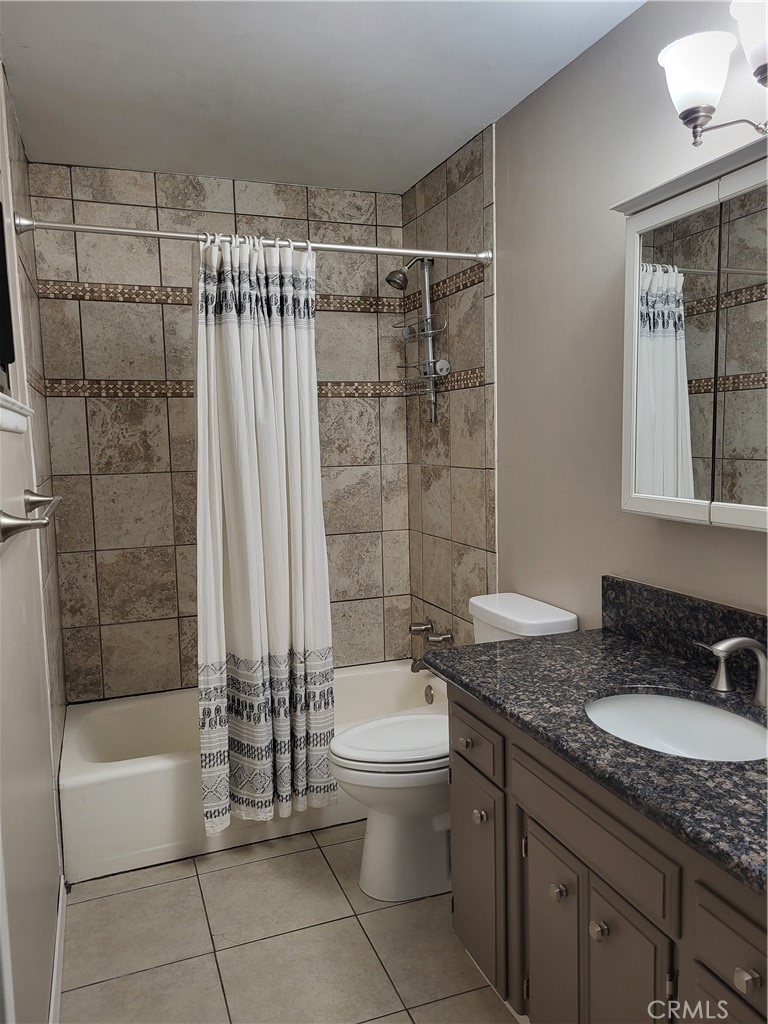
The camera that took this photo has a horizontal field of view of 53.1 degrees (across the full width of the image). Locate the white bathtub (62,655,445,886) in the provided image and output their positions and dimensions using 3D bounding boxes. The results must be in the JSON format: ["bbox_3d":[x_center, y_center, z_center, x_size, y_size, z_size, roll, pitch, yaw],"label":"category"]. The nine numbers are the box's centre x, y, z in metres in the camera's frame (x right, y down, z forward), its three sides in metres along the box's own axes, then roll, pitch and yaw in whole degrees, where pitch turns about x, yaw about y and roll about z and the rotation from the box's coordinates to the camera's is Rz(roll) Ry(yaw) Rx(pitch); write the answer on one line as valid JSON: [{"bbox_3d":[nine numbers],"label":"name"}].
[{"bbox_3d":[-0.438,0.915,3.036,1.515,0.350,0.796,-4,7,-20],"label":"white bathtub"}]

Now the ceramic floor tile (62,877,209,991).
[{"bbox_3d":[-0.705,1.192,2.200,0.382,0.011,0.389,-4,7,-20],"label":"ceramic floor tile"}]

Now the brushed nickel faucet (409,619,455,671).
[{"bbox_3d":[0.185,0.580,3.266,0.150,0.194,0.258,-4,7,-20],"label":"brushed nickel faucet"}]

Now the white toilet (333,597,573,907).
[{"bbox_3d":[0.191,0.738,2.451,0.696,0.800,0.427,-4,7,-20],"label":"white toilet"}]

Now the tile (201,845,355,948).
[{"bbox_3d":[-0.337,1.170,2.336,0.404,0.011,0.389,-4,7,-20],"label":"tile"}]

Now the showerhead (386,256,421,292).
[{"bbox_3d":[0.084,-0.971,3.117,0.156,0.137,0.089,-4,7,-20],"label":"showerhead"}]

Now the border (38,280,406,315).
[{"bbox_3d":[-0.614,-0.890,3.210,1.515,0.063,0.012,-4,7,-20],"label":"border"}]

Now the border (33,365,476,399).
[{"bbox_3d":[-0.475,-0.486,2.901,1.515,0.067,0.760,-4,7,-20],"label":"border"}]

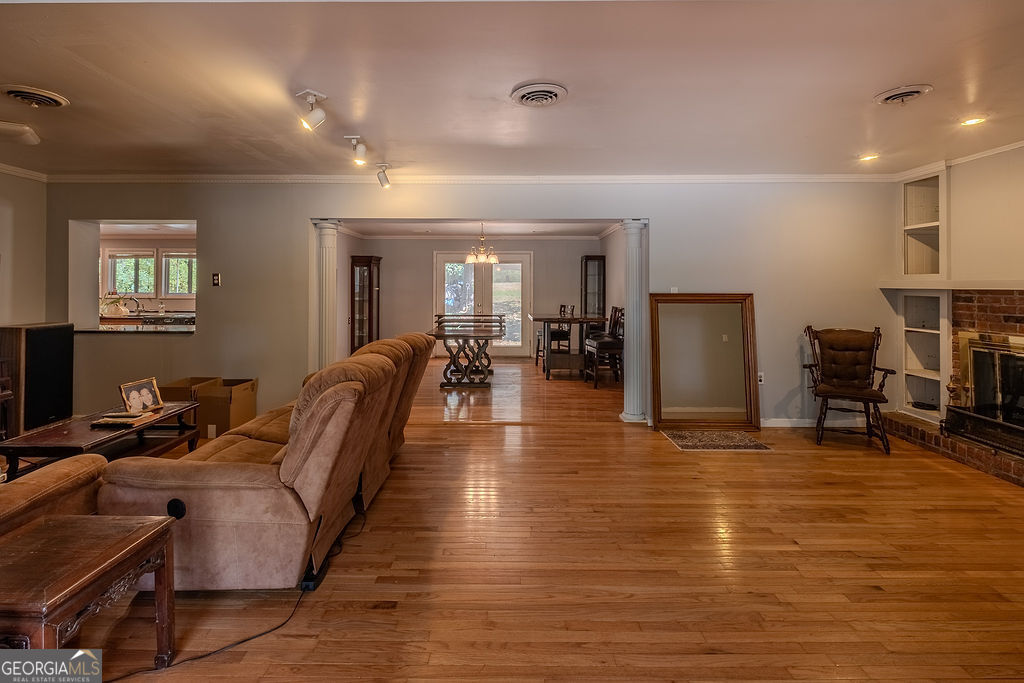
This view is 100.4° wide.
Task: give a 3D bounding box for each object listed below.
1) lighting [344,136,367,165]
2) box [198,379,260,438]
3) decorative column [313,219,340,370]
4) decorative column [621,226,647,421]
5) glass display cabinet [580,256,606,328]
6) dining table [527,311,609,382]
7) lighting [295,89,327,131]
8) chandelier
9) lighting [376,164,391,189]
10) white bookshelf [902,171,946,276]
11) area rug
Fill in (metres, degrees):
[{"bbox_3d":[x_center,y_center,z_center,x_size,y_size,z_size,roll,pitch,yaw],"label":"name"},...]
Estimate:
[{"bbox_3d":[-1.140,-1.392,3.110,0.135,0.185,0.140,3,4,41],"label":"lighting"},{"bbox_3d":[-2.650,0.610,3.955,0.350,0.470,0.300,0,4,0],"label":"box"},{"bbox_3d":[-1.840,-0.220,4.290,0.245,2.000,0.245,0,3,0],"label":"decorative column"},{"bbox_3d":[1.235,-0.215,4.300,0.245,2.000,0.245,0,3,0],"label":"decorative column"},{"bbox_3d":[1.570,-0.636,8.220,0.390,1.980,0.460,0,3,0],"label":"glass display cabinet"},{"bbox_3d":[0.832,0.071,6.550,1.070,0.915,1.050,0,4,0],"label":"dining table"},{"bbox_3d":[-1.147,-1.321,2.430,0.170,0.200,0.155,-1,3,-21],"label":"lighting"},{"bbox_3d":[-0.478,-1.560,6.800,0.540,0.650,0.540,0,4,0],"label":"chandelier"},{"bbox_3d":[-1.144,-1.469,3.800,0.125,0.190,0.130,2,4,37],"label":"lighting"},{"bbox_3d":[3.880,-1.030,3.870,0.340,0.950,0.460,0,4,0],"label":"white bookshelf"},{"bbox_3d":[1.785,0.865,3.780,0.760,0.012,0.500,0,6,0],"label":"area rug"}]

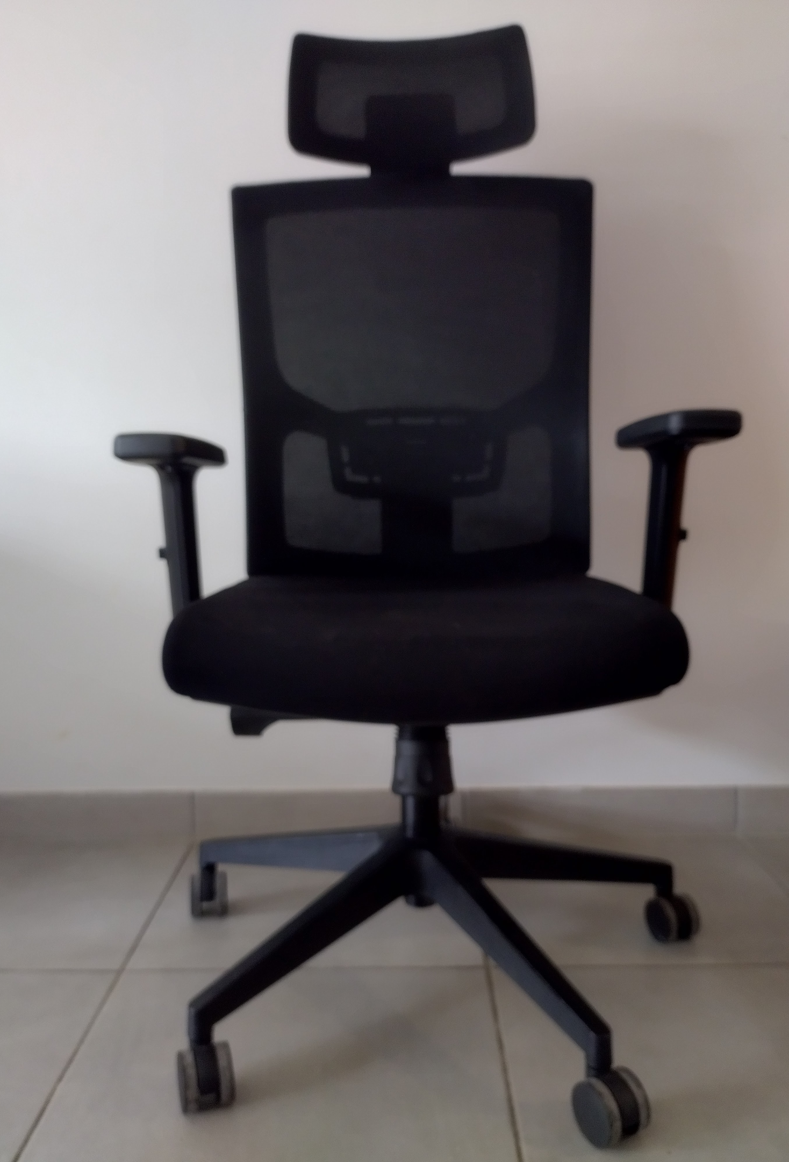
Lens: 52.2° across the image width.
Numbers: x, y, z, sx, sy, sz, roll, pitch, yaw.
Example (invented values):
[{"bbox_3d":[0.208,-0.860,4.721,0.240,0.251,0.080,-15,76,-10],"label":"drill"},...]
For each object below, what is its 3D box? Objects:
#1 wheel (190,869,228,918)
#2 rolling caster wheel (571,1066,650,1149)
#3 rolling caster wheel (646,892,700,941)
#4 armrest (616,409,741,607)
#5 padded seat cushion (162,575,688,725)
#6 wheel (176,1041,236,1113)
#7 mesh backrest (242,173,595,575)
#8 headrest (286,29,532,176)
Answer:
[{"bbox_3d":[-0.257,0.436,1.117,0.048,0.054,0.056,-2,7,-10],"label":"wheel"},{"bbox_3d":[0.195,0.475,0.728,0.048,0.054,0.056,-4,7,-24],"label":"rolling caster wheel"},{"bbox_3d":[0.359,0.435,1.042,0.048,0.054,0.056,-2,7,-9],"label":"rolling caster wheel"},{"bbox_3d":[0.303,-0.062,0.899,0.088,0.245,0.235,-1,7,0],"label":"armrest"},{"bbox_3d":[0.027,0.055,0.918,0.490,0.092,0.470,-1,7,0],"label":"padded seat cushion"},{"bbox_3d":[-0.181,0.475,0.773,0.048,0.054,0.056,-2,7,-10],"label":"wheel"},{"bbox_3d":[0.026,-0.270,1.101,0.477,0.545,0.095,-1,2,0],"label":"mesh backrest"},{"bbox_3d":[0.020,-0.622,1.054,0.320,0.175,0.090,-1,7,0],"label":"headrest"}]

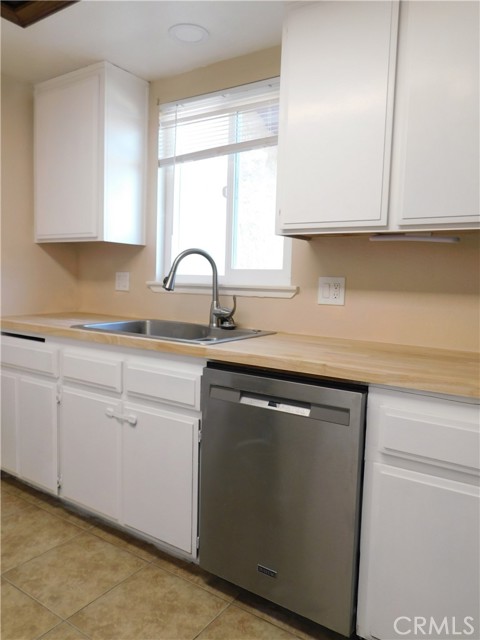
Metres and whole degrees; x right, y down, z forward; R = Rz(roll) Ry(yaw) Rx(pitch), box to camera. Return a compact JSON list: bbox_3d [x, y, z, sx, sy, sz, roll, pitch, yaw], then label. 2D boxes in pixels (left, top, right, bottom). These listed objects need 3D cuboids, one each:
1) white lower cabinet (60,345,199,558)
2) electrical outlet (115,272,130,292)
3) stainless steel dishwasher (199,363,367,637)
[{"bbox_3d":[-0.344,0.505,2.255,0.905,0.830,0.615,5,6,34],"label":"white lower cabinet"},{"bbox_3d":[-0.724,-0.234,2.829,0.118,0.116,0.010,5,6,34],"label":"electrical outlet"},{"bbox_3d":[0.279,0.566,1.829,0.606,0.830,0.615,5,6,34],"label":"stainless steel dishwasher"}]

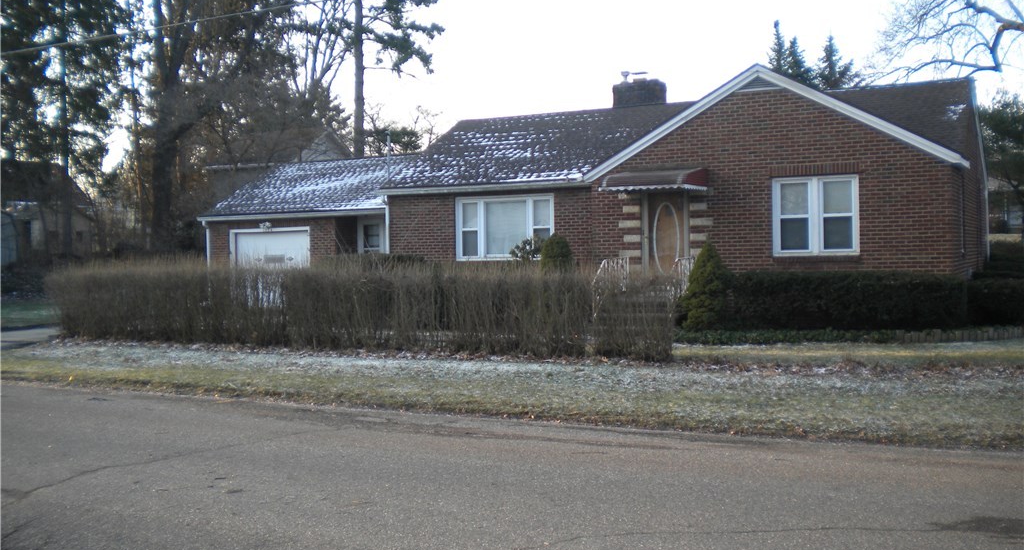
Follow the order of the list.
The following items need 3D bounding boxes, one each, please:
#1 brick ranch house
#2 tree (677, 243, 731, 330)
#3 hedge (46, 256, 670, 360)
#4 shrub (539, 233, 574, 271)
[{"bbox_3d":[0.985,-2.069,26.400,20.100,5.850,9.400,0,1,28],"label":"brick ranch house"},{"bbox_3d":[3.453,0.222,18.517,1.000,1.570,1.000,0,1,28],"label":"tree"},{"bbox_3d":[-3.305,0.444,17.574,12.450,1.420,0.950,0,1,28],"label":"hedge"},{"bbox_3d":[0.922,-0.006,21.619,0.800,1.720,0.800,0,1,28],"label":"shrub"}]

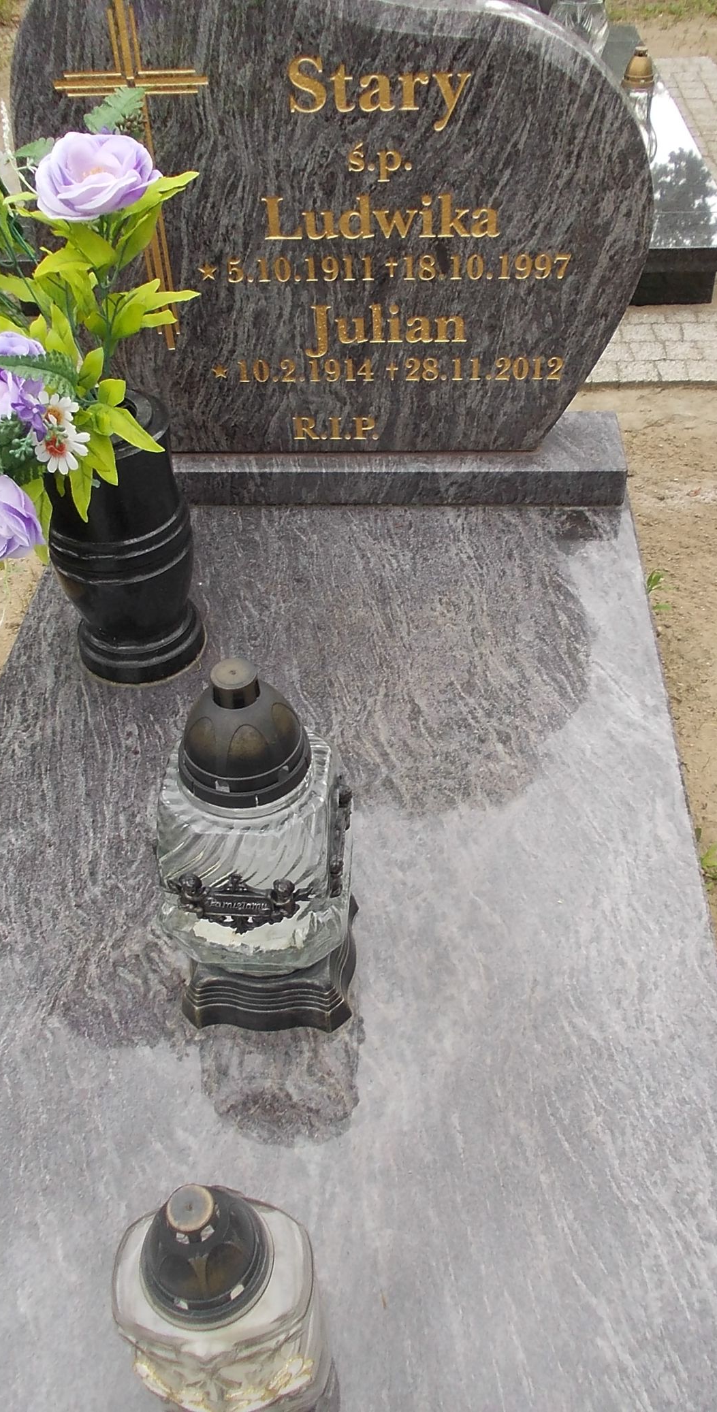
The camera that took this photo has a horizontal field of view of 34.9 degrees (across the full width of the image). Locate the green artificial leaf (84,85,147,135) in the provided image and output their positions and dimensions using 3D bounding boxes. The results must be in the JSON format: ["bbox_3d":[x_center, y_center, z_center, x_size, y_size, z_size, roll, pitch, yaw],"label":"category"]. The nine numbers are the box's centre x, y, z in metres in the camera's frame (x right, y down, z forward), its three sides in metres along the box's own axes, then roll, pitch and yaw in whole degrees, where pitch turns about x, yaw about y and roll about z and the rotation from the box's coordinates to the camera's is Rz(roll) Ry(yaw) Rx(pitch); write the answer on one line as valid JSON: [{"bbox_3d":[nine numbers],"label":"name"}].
[{"bbox_3d":[-0.241,-0.589,1.131,0.059,0.048,0.027,1,21,2],"label":"green artificial leaf"}]

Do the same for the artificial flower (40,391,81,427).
[{"bbox_3d":[-0.294,-0.290,1.121,0.048,0.046,0.021,-1,12,-6],"label":"artificial flower"}]

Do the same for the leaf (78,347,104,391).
[{"bbox_3d":[-0.272,-0.342,1.160,0.027,0.046,0.016,20,16,-18],"label":"leaf"}]

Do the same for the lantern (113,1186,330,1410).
[{"bbox_3d":[-0.091,0.390,0.749,0.138,0.304,0.138,0,44,2],"label":"lantern"}]

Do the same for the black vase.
[{"bbox_3d":[-0.279,-0.195,1.348,0.167,0.323,0.167,0,44,2],"label":"black vase"}]

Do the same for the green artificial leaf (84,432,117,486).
[{"bbox_3d":[-0.259,-0.249,1.150,0.025,0.056,0.018,-30,24,-5],"label":"green artificial leaf"}]

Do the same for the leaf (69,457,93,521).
[{"bbox_3d":[-0.280,-0.222,1.154,0.026,0.076,0.033,0,44,2],"label":"leaf"}]

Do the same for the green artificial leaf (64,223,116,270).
[{"bbox_3d":[-0.258,-0.443,1.100,0.030,0.058,0.018,-49,14,9],"label":"green artificial leaf"}]

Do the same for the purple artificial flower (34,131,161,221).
[{"bbox_3d":[-0.249,-0.504,1.090,0.118,0.060,0.100,-11,70,-8],"label":"purple artificial flower"}]

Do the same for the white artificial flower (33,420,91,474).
[{"bbox_3d":[-0.290,-0.253,1.120,0.055,0.053,0.022,-16,22,-12],"label":"white artificial flower"}]

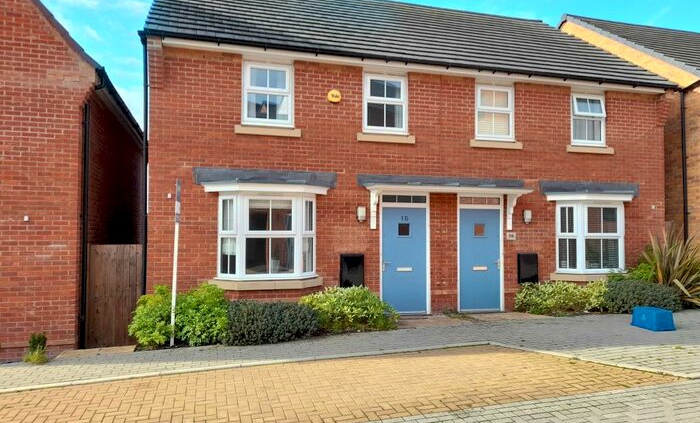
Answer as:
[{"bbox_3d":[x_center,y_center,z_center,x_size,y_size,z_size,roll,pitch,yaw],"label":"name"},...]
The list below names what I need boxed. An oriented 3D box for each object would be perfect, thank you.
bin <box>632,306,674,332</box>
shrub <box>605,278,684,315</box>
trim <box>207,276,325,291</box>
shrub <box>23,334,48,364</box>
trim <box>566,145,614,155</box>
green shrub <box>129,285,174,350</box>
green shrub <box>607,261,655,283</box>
[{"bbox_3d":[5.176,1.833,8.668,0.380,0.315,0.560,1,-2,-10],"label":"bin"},{"bbox_3d":[5.757,1.658,9.960,1.621,0.656,0.746,1,-2,-15],"label":"shrub"},{"bbox_3d":[-1.345,1.198,8.360,1.919,0.149,0.428,1,-2,-15],"label":"trim"},{"bbox_3d":[-4.604,2.007,7.410,0.310,0.420,0.270,1,-2,-16],"label":"shrub"},{"bbox_3d":[4.930,-1.257,10.425,1.140,0.140,0.130,1,-2,-16],"label":"trim"},{"bbox_3d":[-2.949,1.564,7.516,0.656,0.905,0.696,1,-2,-15],"label":"green shrub"},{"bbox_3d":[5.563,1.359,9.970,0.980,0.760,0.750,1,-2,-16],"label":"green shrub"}]

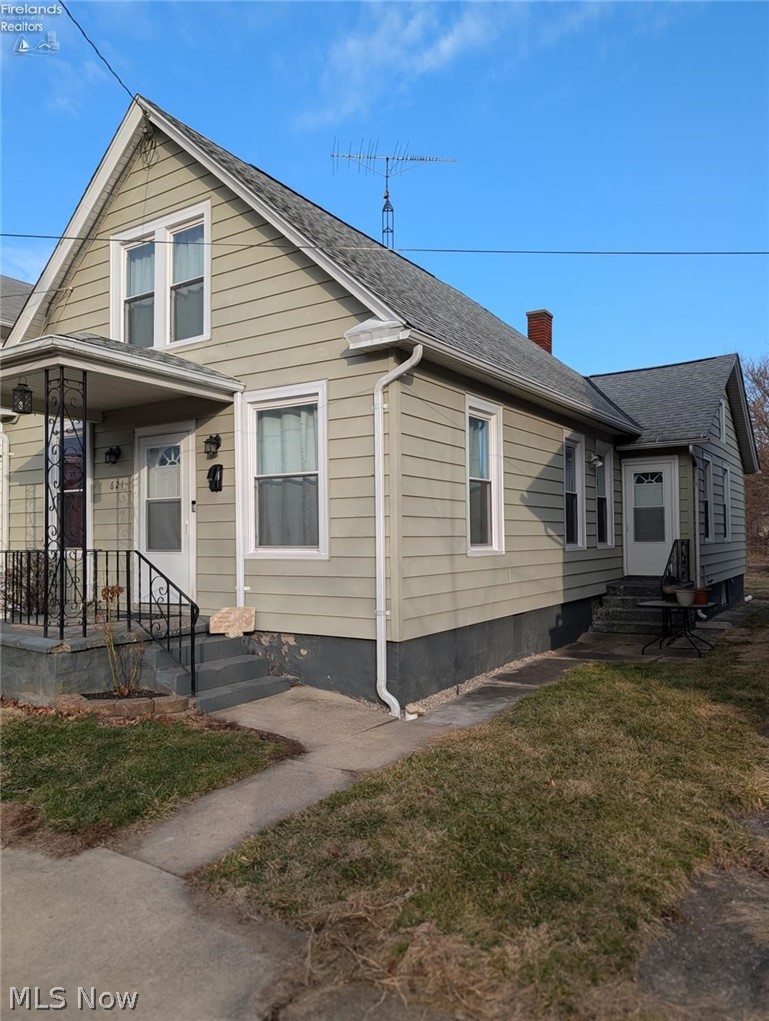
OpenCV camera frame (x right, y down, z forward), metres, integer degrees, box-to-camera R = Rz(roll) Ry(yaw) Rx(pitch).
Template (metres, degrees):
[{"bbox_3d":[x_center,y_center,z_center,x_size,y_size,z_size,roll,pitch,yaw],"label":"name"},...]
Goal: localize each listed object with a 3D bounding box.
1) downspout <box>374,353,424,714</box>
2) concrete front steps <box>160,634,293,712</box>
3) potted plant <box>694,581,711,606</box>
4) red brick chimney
[{"bbox_3d":[0.146,0.191,6.745,0.559,3.495,0.124,-2,-3,33],"label":"downspout"},{"bbox_3d":[-1.741,1.640,7.260,0.960,0.510,1.247,-2,-3,33],"label":"concrete front steps"},{"bbox_3d":[4.614,1.209,10.300,0.260,0.330,0.260,-2,-3,33],"label":"potted plant"},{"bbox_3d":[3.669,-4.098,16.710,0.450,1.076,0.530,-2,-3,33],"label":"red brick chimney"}]

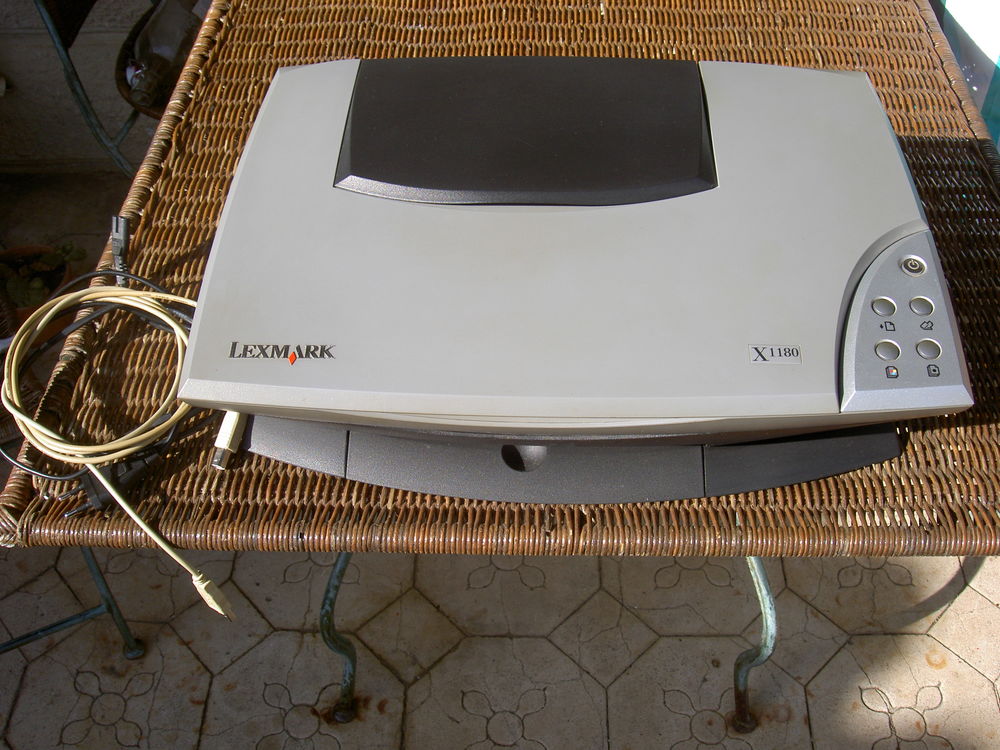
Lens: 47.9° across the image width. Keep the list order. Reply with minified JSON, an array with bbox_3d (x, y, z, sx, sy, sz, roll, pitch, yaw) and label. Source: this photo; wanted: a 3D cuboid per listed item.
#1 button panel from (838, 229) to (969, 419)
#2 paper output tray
[{"bbox_3d":[0.216,-0.035,0.624,0.076,0.016,0.143,1,48,2],"label":"button panel"},{"bbox_3d":[0.048,0.042,0.722,0.414,0.022,0.092,0,47,1],"label":"paper output tray"}]

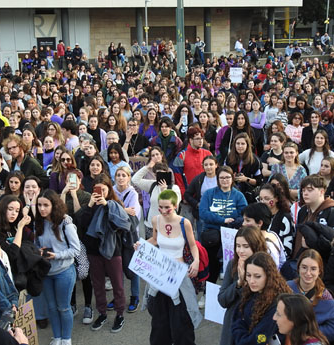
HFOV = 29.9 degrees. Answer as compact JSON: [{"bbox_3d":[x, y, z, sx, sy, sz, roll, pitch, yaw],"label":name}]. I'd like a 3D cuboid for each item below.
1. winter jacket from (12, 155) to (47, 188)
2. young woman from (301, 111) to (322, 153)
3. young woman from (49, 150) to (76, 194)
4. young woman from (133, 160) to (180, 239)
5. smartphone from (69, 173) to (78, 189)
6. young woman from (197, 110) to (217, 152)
[{"bbox_3d":[-1.692,0.087,7.800,0.470,0.650,0.370,11,18,41],"label":"winter jacket"},{"bbox_3d":[2.632,-0.273,11.293,0.470,1.650,0.300,1,14,8],"label":"young woman"},{"bbox_3d":[-1.190,0.524,7.583,0.460,1.640,0.310,-2,15,-6],"label":"young woman"},{"bbox_3d":[-0.061,0.664,7.001,0.580,1.640,0.420,1,15,5],"label":"young woman"},{"bbox_3d":[-0.951,0.081,6.350,0.077,0.155,0.012,1,14,8],"label":"smartphone"},{"bbox_3d":[0.636,-0.233,10.366,0.450,1.640,0.300,3,15,14],"label":"young woman"}]

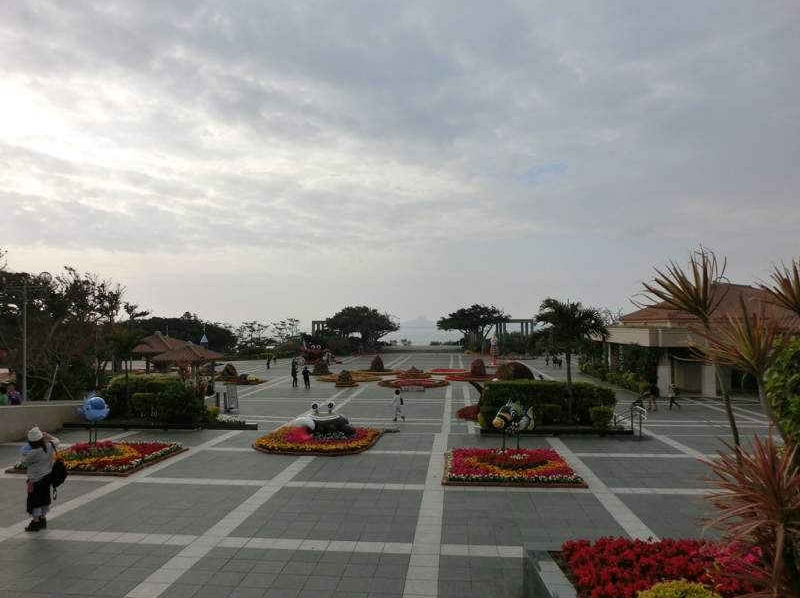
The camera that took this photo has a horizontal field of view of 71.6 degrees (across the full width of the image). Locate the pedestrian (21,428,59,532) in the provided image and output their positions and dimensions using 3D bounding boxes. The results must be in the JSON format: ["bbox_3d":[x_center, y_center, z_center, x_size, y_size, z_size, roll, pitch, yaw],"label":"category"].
[{"bbox_3d":[-5.750,2.860,8.830,0.540,1.610,0.480,2,-4,-38],"label":"pedestrian"}]

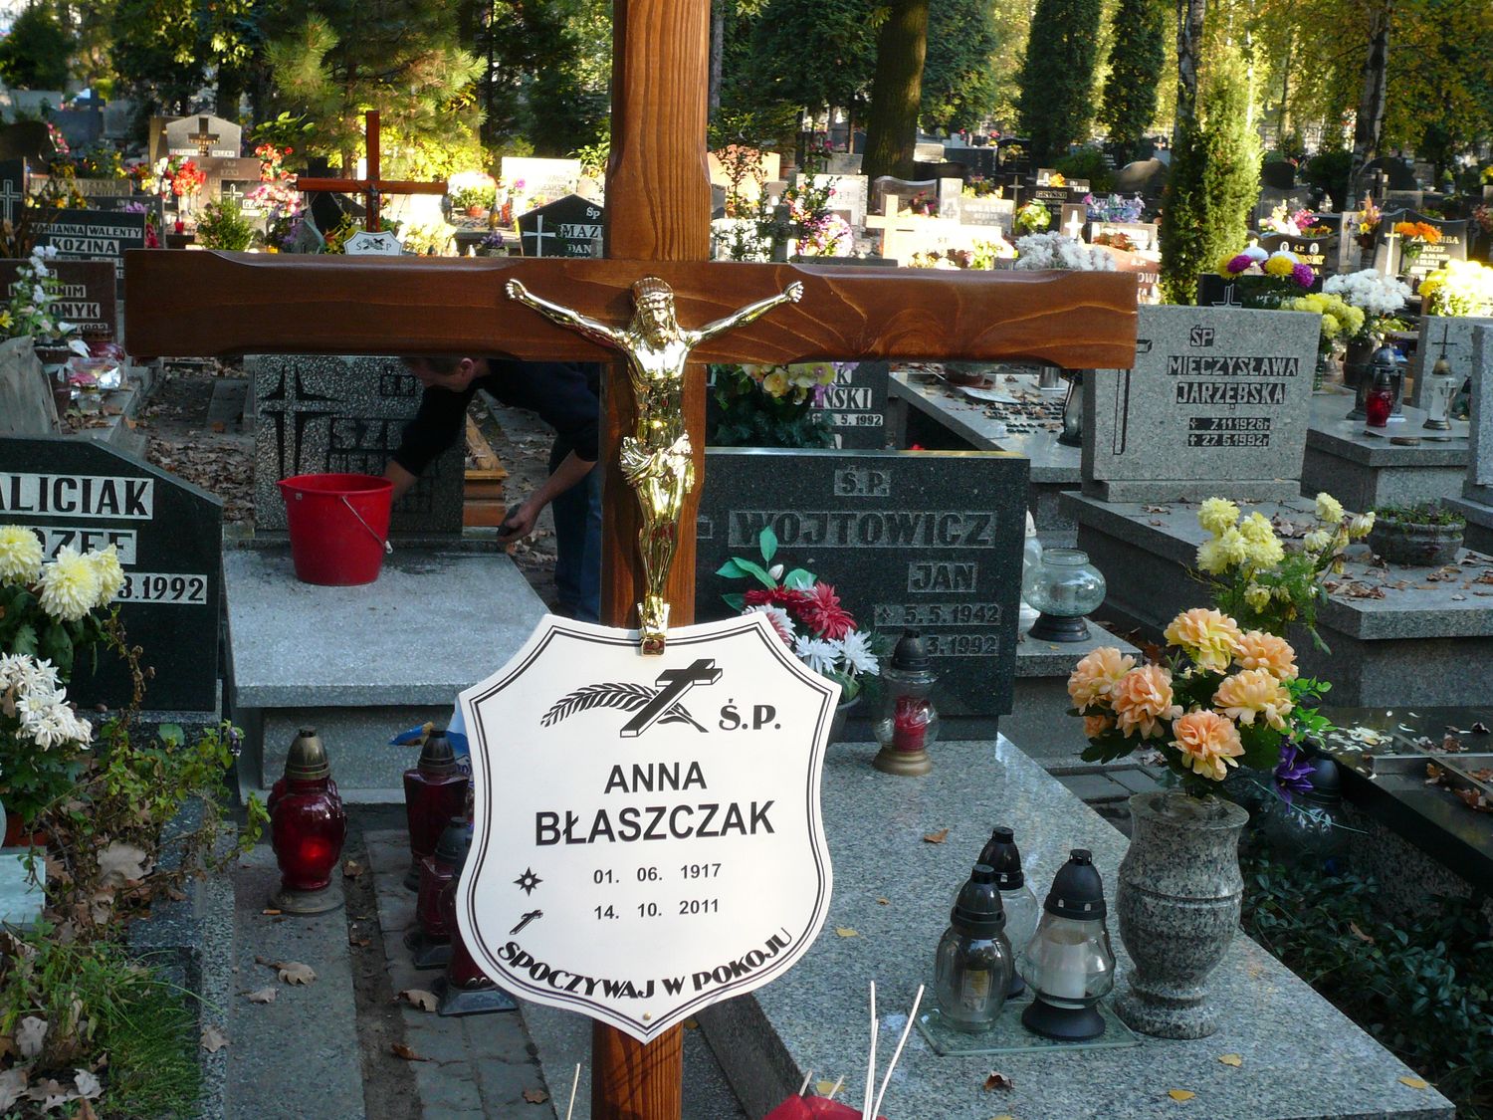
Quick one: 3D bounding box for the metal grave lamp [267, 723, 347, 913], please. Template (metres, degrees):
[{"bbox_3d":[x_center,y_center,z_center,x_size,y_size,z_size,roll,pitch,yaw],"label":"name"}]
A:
[{"bbox_3d":[-0.846,0.492,4.080,0.150,0.348,0.150,0,12,-15],"label":"metal grave lamp"}]

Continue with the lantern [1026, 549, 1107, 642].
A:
[{"bbox_3d":[0.811,0.089,5.389,0.208,0.212,0.208,0,12,-15],"label":"lantern"}]

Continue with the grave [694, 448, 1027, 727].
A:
[{"bbox_3d":[0.159,0.053,4.520,0.880,0.570,0.095,0,12,-15],"label":"grave"}]

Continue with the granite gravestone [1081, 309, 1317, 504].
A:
[{"bbox_3d":[1.665,-0.570,7.750,0.791,0.693,0.200,0,11,-15],"label":"granite gravestone"}]

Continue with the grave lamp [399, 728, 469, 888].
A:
[{"bbox_3d":[-0.621,0.488,4.249,0.140,0.313,0.140,0,12,-15],"label":"grave lamp"}]

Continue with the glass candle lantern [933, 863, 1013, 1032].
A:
[{"bbox_3d":[0.302,0.499,2.754,0.099,0.208,0.099,3,11,-1],"label":"glass candle lantern"}]

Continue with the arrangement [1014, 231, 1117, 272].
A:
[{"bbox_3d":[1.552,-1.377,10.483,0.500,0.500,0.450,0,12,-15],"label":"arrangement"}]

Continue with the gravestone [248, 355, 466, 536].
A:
[{"bbox_3d":[-1.099,-0.328,6.021,0.585,0.510,0.080,0,12,-15],"label":"gravestone"}]

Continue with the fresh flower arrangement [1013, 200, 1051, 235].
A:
[{"bbox_3d":[2.839,-3.402,21.000,0.380,0.344,0.380,0,11,-15],"label":"fresh flower arrangement"}]

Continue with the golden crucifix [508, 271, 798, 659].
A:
[{"bbox_3d":[-0.070,-0.071,1.640,0.234,0.293,0.055,0,11,-13],"label":"golden crucifix"}]

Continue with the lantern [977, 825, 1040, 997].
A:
[{"bbox_3d":[0.389,0.539,3.270,0.127,0.262,0.127,0,12,-15],"label":"lantern"}]

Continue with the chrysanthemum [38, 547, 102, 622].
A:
[{"bbox_3d":[-1.184,0.043,3.700,0.107,0.134,0.095,-1,11,-18],"label":"chrysanthemum"}]

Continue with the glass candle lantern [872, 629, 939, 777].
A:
[{"bbox_3d":[0.339,0.289,4.402,0.132,0.292,0.132,3,12,-1],"label":"glass candle lantern"}]

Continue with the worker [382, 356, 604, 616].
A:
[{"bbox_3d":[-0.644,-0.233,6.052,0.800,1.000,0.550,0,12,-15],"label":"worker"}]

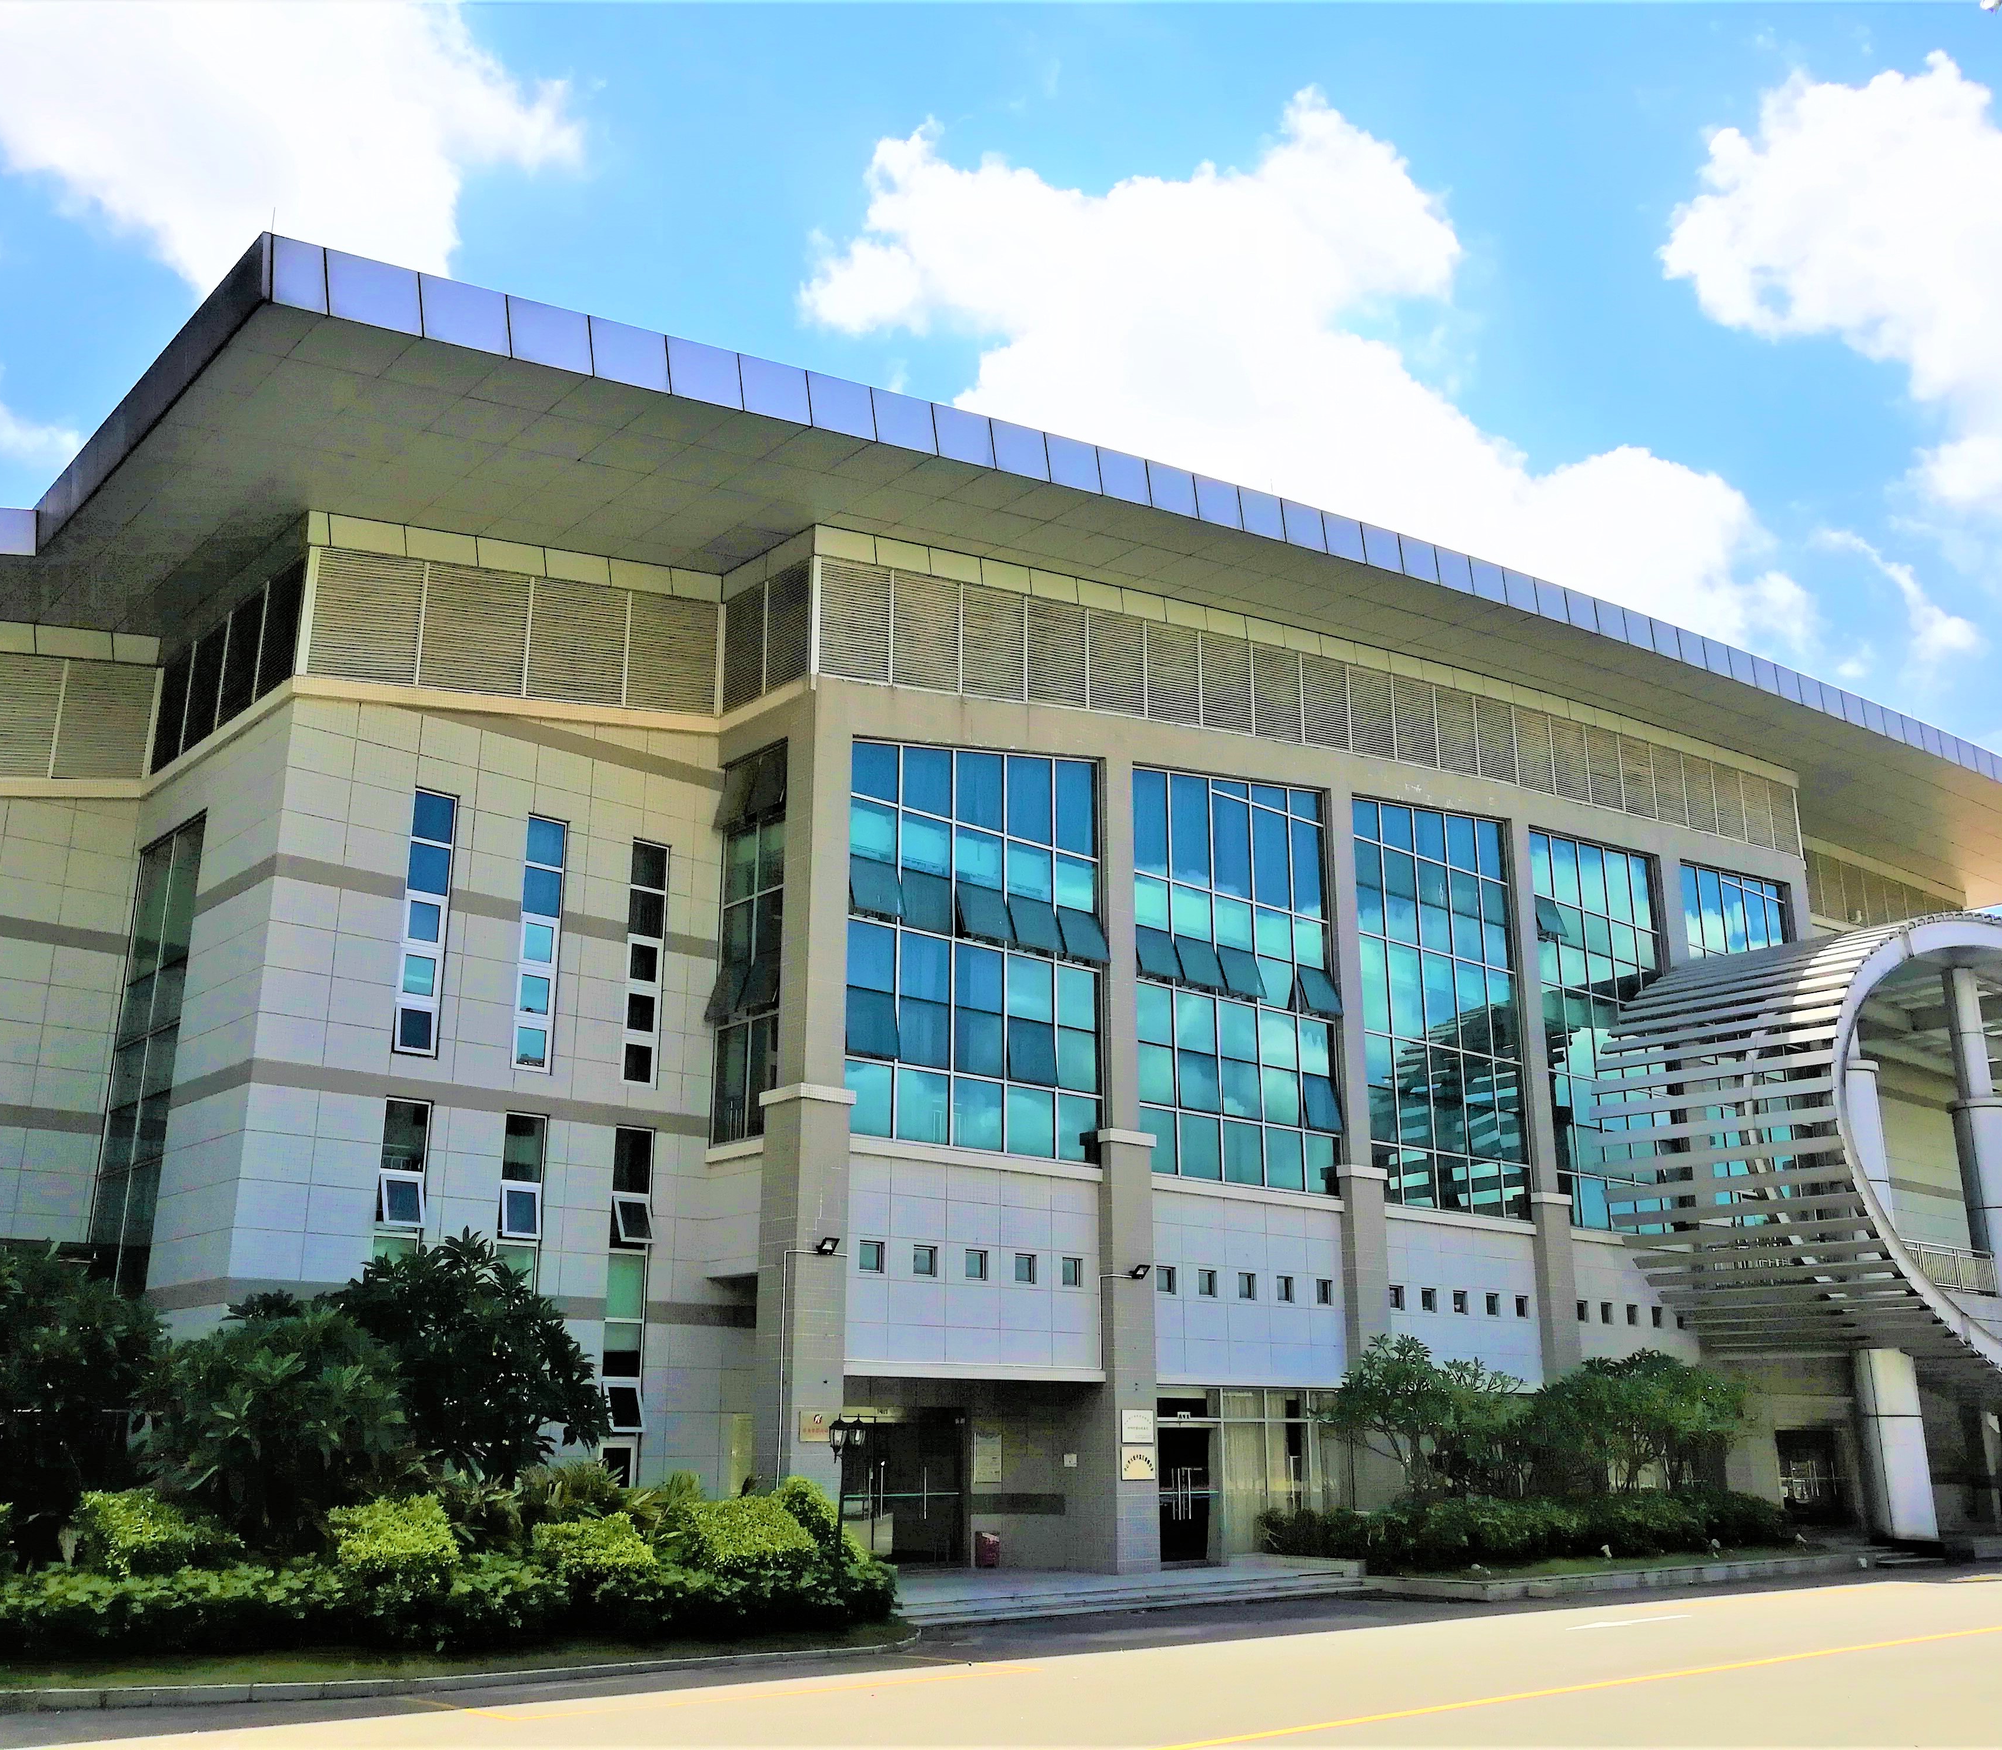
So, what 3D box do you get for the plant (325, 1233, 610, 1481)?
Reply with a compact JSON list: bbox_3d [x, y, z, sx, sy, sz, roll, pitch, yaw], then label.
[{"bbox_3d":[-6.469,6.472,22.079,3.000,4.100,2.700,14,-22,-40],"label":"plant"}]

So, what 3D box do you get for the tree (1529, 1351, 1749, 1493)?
[{"bbox_3d":[12.693,11.228,35.812,4.600,3.680,3.600,14,-22,-39],"label":"tree"}]

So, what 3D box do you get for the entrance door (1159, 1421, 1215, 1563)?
[{"bbox_3d":[2.989,10.210,30.023,1.500,2.250,0.120,14,-22,-39],"label":"entrance door"}]

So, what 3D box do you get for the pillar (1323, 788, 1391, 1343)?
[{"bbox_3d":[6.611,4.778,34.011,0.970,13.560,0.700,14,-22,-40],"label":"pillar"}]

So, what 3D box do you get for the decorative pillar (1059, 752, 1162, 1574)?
[{"bbox_3d":[1.803,4.599,31.110,0.980,13.650,1.200,14,-22,-39],"label":"decorative pillar"}]

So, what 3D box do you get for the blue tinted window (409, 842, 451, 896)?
[{"bbox_3d":[-7.846,-0.091,24.957,0.600,0.700,0.100,14,-22,-40],"label":"blue tinted window"}]

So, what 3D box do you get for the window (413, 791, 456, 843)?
[{"bbox_3d":[-8.268,-0.797,26.501,0.630,0.720,0.100,14,-22,-39],"label":"window"}]

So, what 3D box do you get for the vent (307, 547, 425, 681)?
[{"bbox_3d":[-9.297,-3.787,26.821,1.600,2.100,0.150,14,-22,-39],"label":"vent"}]

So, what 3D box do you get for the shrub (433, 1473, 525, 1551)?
[{"bbox_3d":[-6.280,7.962,21.811,0.918,1.428,0.867,15,-22,-40],"label":"shrub"}]

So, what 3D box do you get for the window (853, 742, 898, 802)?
[{"bbox_3d":[-2.032,-1.653,29.195,1.050,0.970,0.100,14,-22,-39],"label":"window"}]

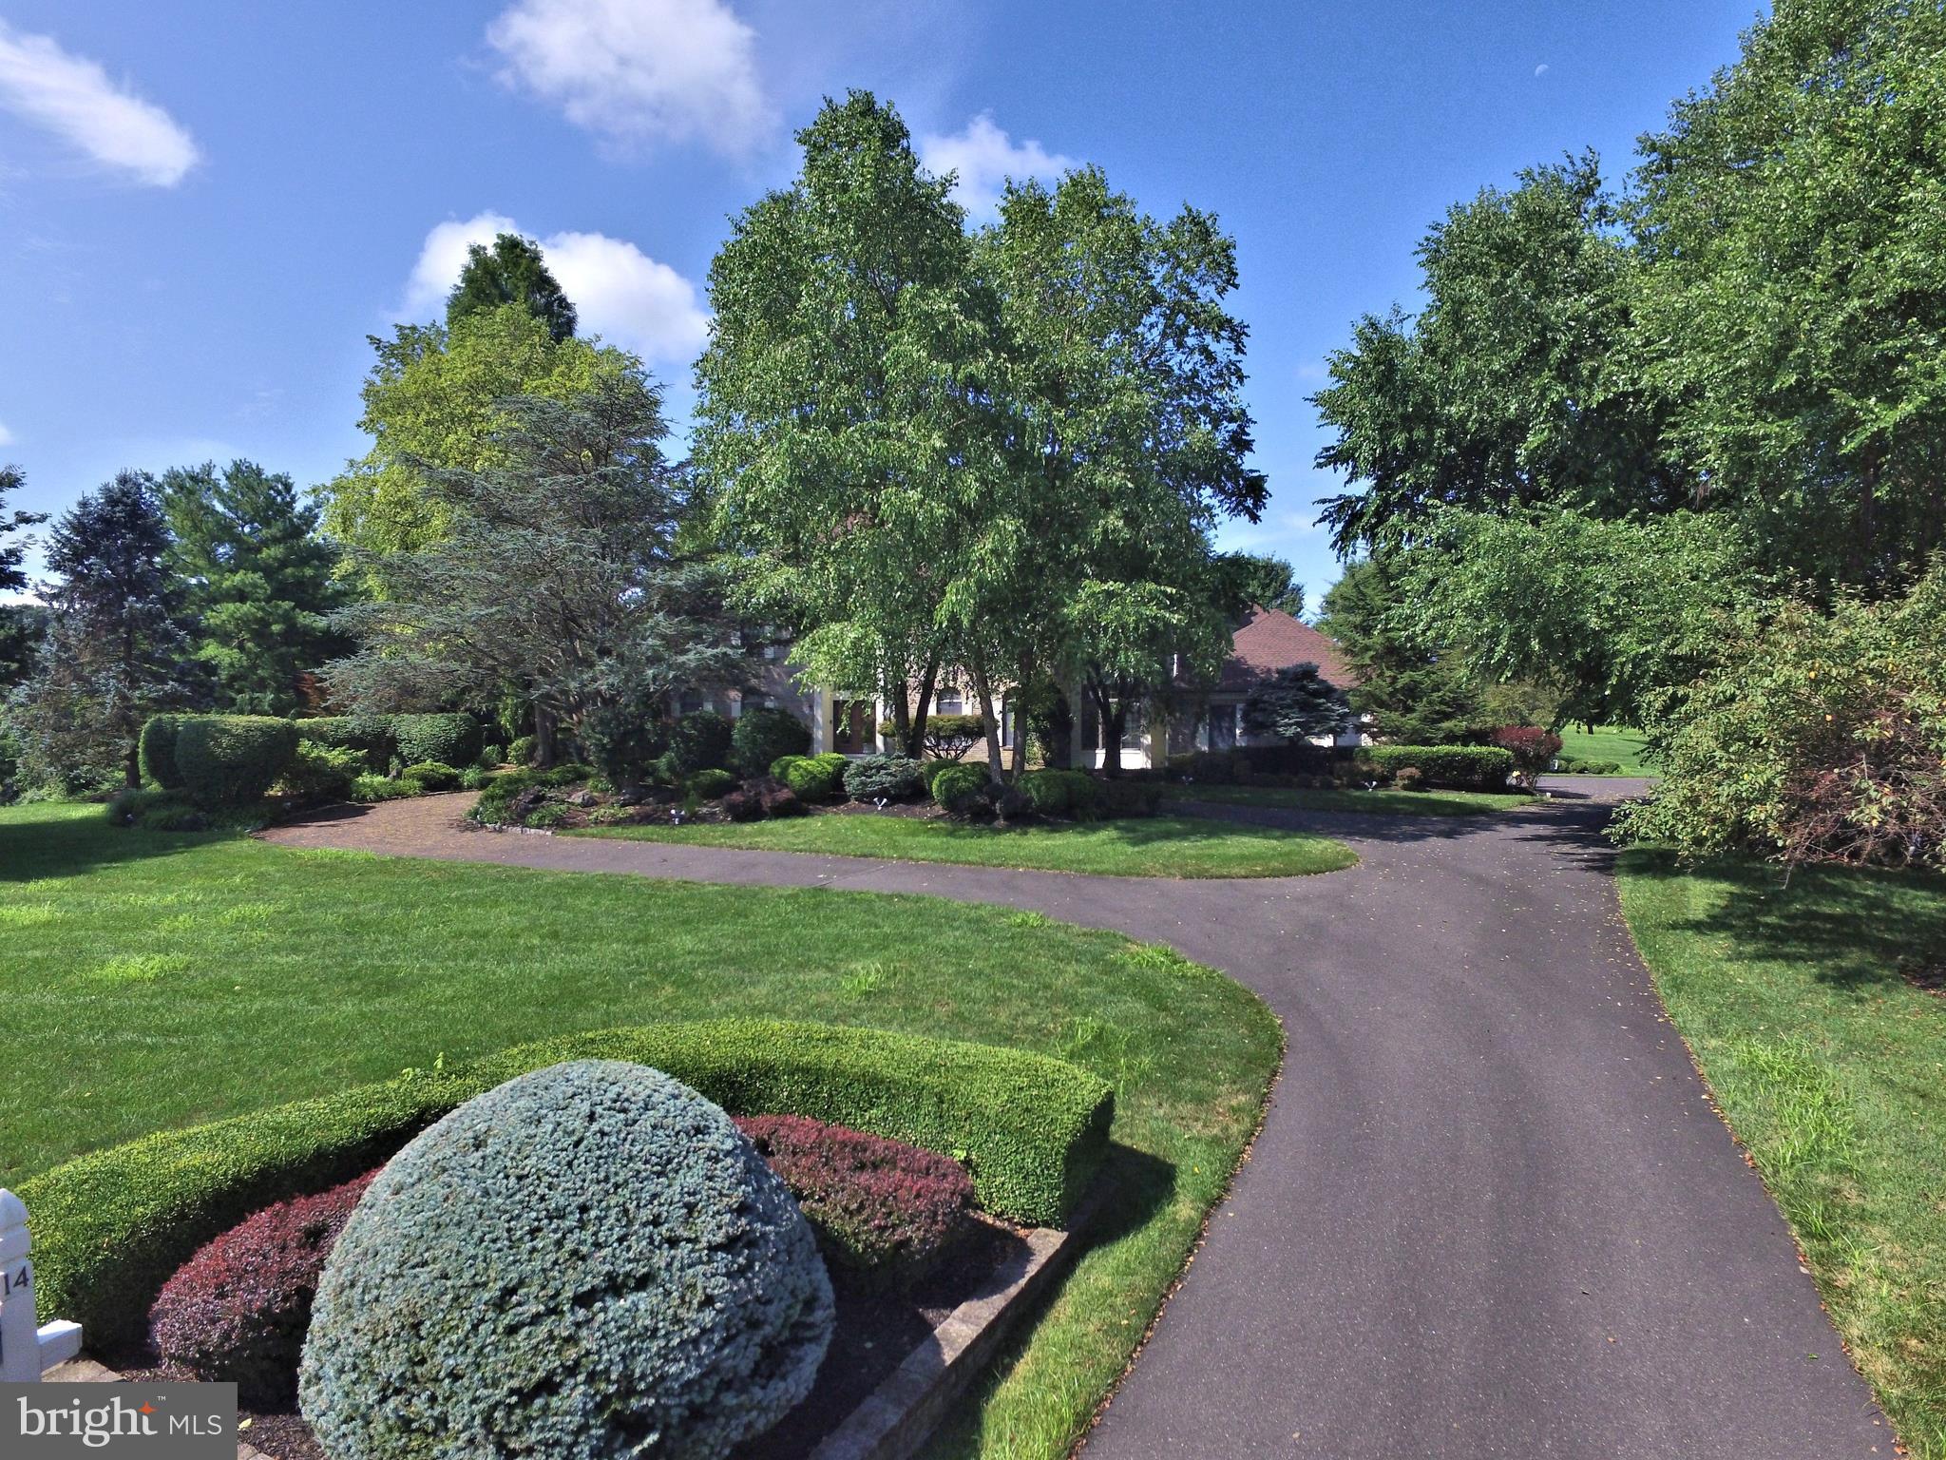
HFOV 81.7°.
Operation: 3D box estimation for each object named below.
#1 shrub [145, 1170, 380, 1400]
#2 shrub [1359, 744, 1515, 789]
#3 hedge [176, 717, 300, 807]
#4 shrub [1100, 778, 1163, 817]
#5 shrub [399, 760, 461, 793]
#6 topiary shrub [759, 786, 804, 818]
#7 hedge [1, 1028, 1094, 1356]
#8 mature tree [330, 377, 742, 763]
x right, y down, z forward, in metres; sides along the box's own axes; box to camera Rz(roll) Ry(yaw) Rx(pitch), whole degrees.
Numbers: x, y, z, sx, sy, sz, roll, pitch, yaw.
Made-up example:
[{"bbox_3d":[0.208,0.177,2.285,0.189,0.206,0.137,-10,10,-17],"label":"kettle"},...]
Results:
[{"bbox_3d":[-2.980,2.470,5.150,1.350,0.650,1.000,-1,2,-30],"label":"shrub"},{"bbox_3d":[14.765,1.186,35.800,4.986,1.452,1.700,0,2,0],"label":"shrub"},{"bbox_3d":[-20.268,0.880,31.000,2.820,2.400,2.100,-2,3,-33],"label":"hedge"},{"bbox_3d":[4.058,1.632,28.852,1.500,0.920,1.400,0,5,0],"label":"shrub"},{"bbox_3d":[-16.046,1.283,33.238,1.650,0.850,1.500,0,5,0],"label":"shrub"},{"bbox_3d":[-4.839,1.824,28.400,1.070,0.820,1.000,0,2,-10],"label":"topiary shrub"},{"bbox_3d":[-2.860,3.345,9.387,7.900,0.680,3.400,-1,5,-12],"label":"hedge"},{"bbox_3d":[-14.219,-5.074,36.196,12.900,13.000,11.500,0,5,0],"label":"mature tree"}]

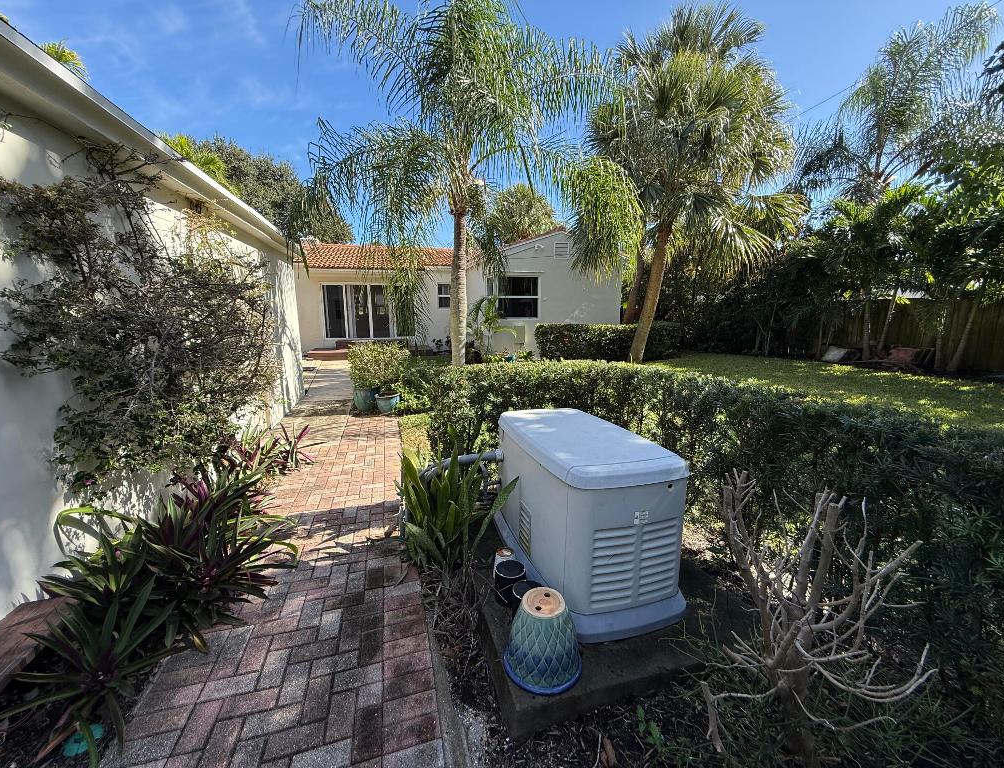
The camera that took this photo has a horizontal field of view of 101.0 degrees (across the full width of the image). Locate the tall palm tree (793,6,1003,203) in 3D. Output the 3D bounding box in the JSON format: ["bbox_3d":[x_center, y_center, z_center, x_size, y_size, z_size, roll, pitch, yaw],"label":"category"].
[{"bbox_3d":[13.758,-6.412,14.634,5.800,10.600,5.600,8,13,41],"label":"tall palm tree"}]

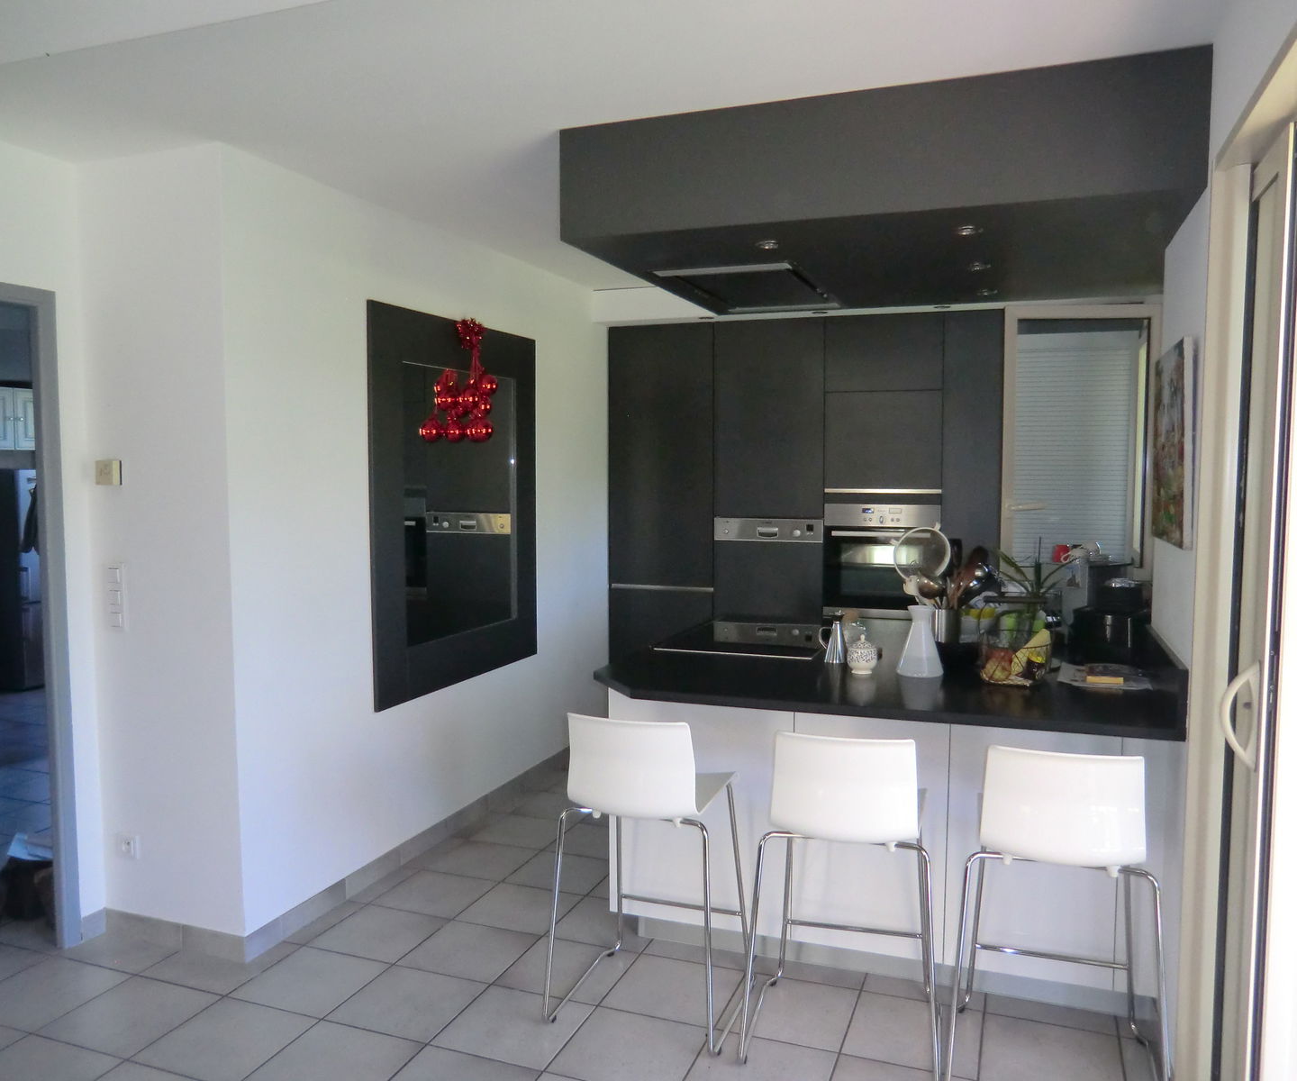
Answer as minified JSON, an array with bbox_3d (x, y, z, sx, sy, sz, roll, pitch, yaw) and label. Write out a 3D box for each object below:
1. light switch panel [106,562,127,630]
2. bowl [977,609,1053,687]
[{"bbox_3d":[-1.687,0.177,3.158,0.080,0.218,0.012,2,4,21],"label":"light switch panel"},{"bbox_3d":[1.164,0.330,3.169,0.245,0.220,0.245,1,4,20],"label":"bowl"}]

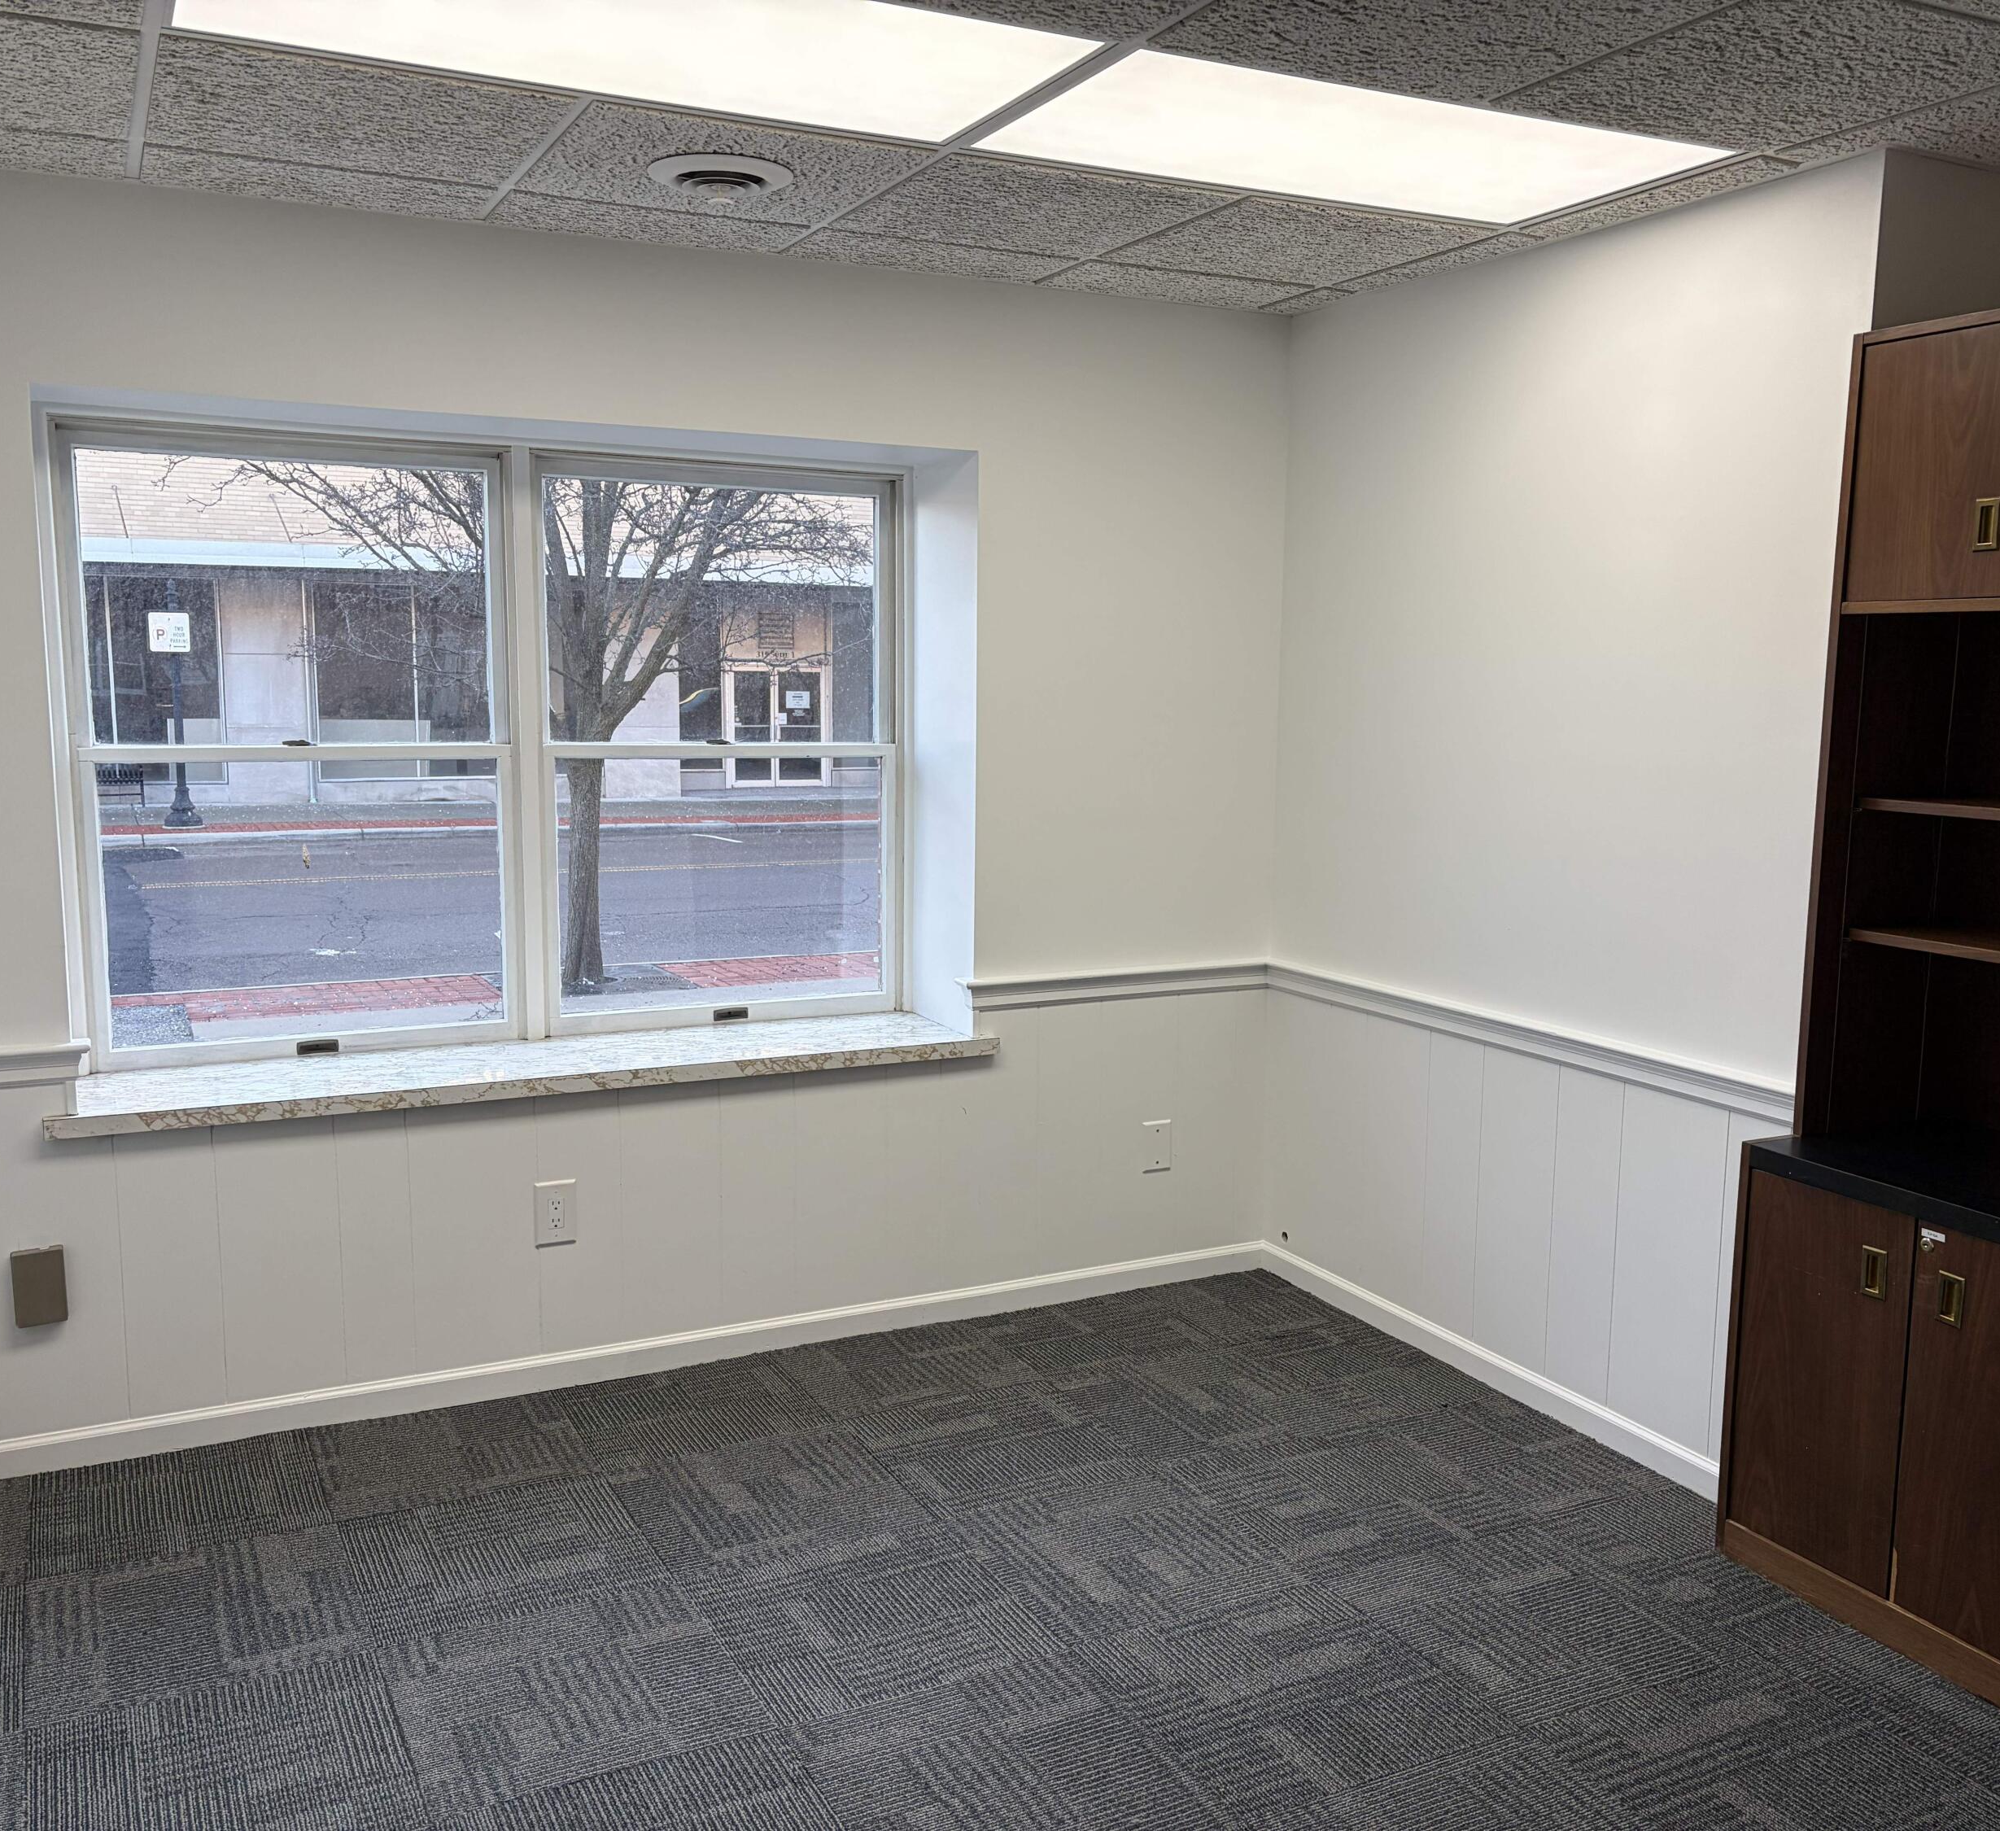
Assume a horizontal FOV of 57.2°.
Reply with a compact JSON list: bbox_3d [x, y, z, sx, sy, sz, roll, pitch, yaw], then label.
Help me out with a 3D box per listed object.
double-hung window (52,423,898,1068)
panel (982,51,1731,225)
[{"bbox_3d":[-1.080,-0.372,4.175,1.860,1.340,0.100,-3,9,-26],"label":"double-hung window"},{"bbox_3d":[0.599,-1.300,3.064,1.180,0.050,0.580,-3,9,-26],"label":"panel"}]

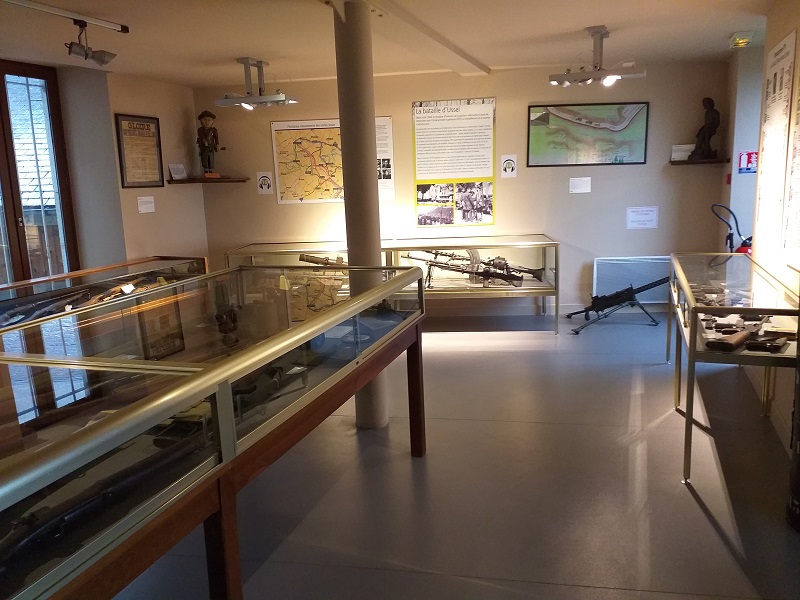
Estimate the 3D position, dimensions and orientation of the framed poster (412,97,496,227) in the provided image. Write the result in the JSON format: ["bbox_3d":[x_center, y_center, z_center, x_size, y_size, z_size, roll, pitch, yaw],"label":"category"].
[{"bbox_3d":[0.545,-1.343,6.146,0.800,1.205,0.020,-1,9,5],"label":"framed poster"}]

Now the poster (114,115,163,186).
[{"bbox_3d":[-2.311,-1.327,5.596,0.030,0.625,0.505,2,10,21],"label":"poster"}]

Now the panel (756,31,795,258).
[{"bbox_3d":[2.141,-0.844,3.586,0.020,1.175,0.770,2,10,21],"label":"panel"}]

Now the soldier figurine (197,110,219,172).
[{"bbox_3d":[-1.860,-1.519,6.039,0.215,0.595,0.160,-6,10,-20],"label":"soldier figurine"}]

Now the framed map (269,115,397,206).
[{"bbox_3d":[-0.666,-1.388,6.231,1.205,0.810,0.020,-1,9,5],"label":"framed map"}]

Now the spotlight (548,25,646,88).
[{"bbox_3d":[1.490,-1.814,4.737,0.700,0.420,0.320,2,10,21],"label":"spotlight"}]

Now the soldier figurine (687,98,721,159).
[{"bbox_3d":[2.784,-1.571,5.717,0.270,0.550,0.220,-8,11,-32],"label":"soldier figurine"}]

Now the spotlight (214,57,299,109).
[{"bbox_3d":[-1.231,-1.833,5.348,0.700,0.380,0.320,2,10,21],"label":"spotlight"}]

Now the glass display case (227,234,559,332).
[{"bbox_3d":[-0.048,-0.127,5.911,2.920,0.801,0.830,-1,9,5],"label":"glass display case"}]

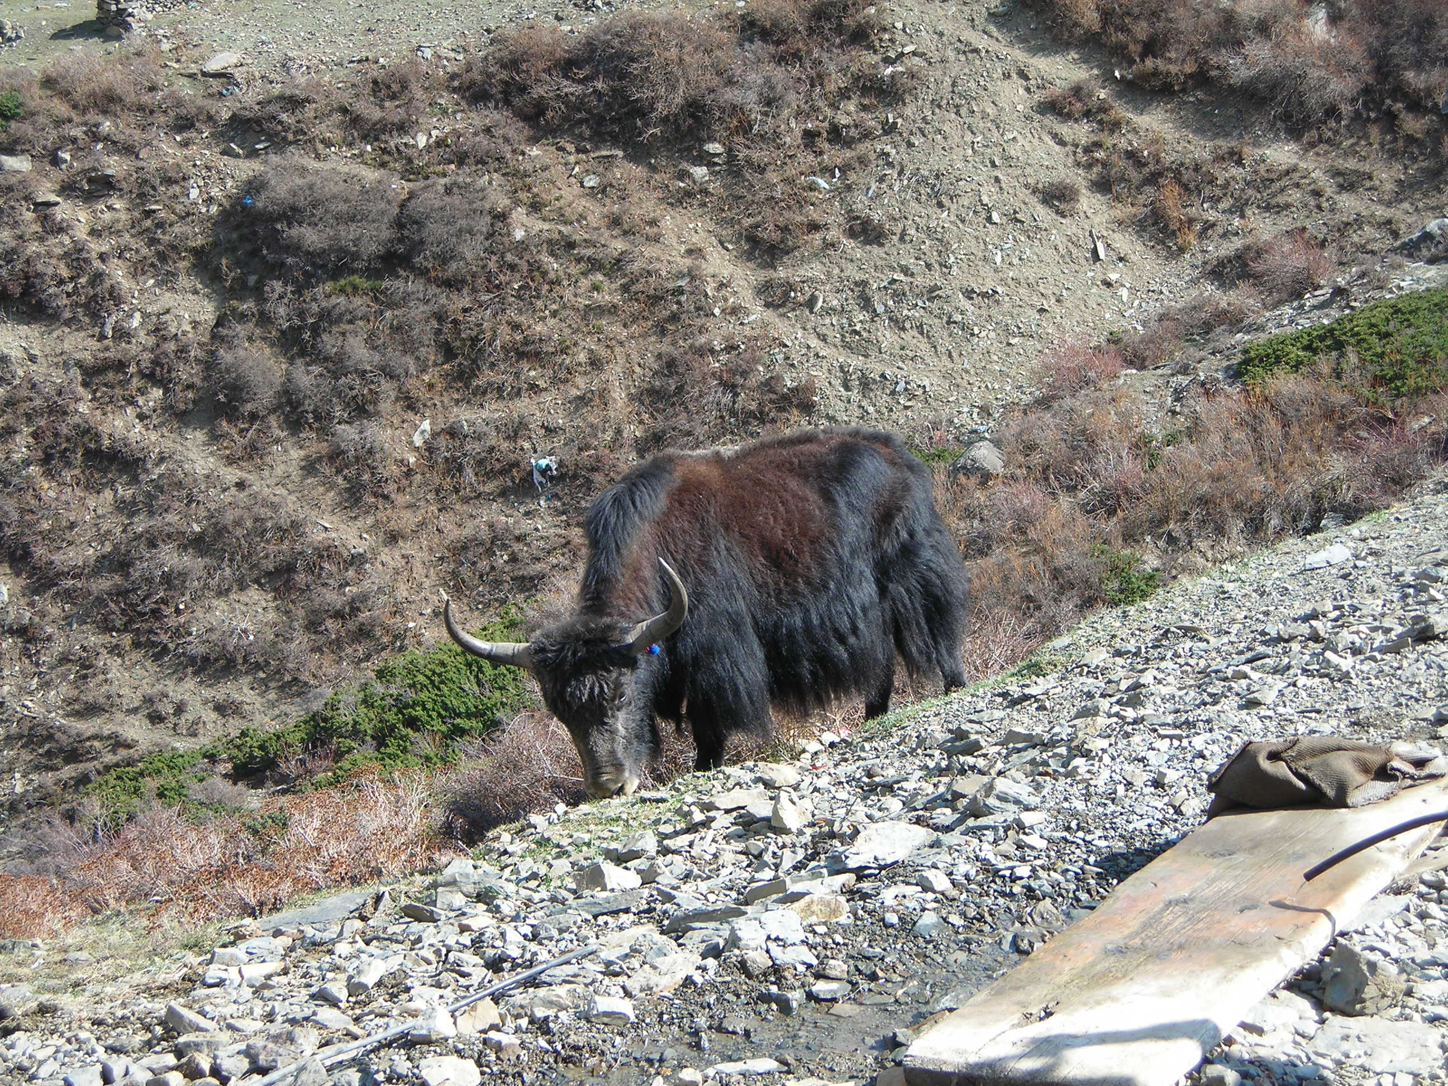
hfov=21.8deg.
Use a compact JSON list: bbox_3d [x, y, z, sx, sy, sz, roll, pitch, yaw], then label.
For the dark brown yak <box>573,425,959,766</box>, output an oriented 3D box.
[{"bbox_3d":[0.177,0.210,14.550,1.550,1.250,0.780,-8,14,-36],"label":"dark brown yak"}]

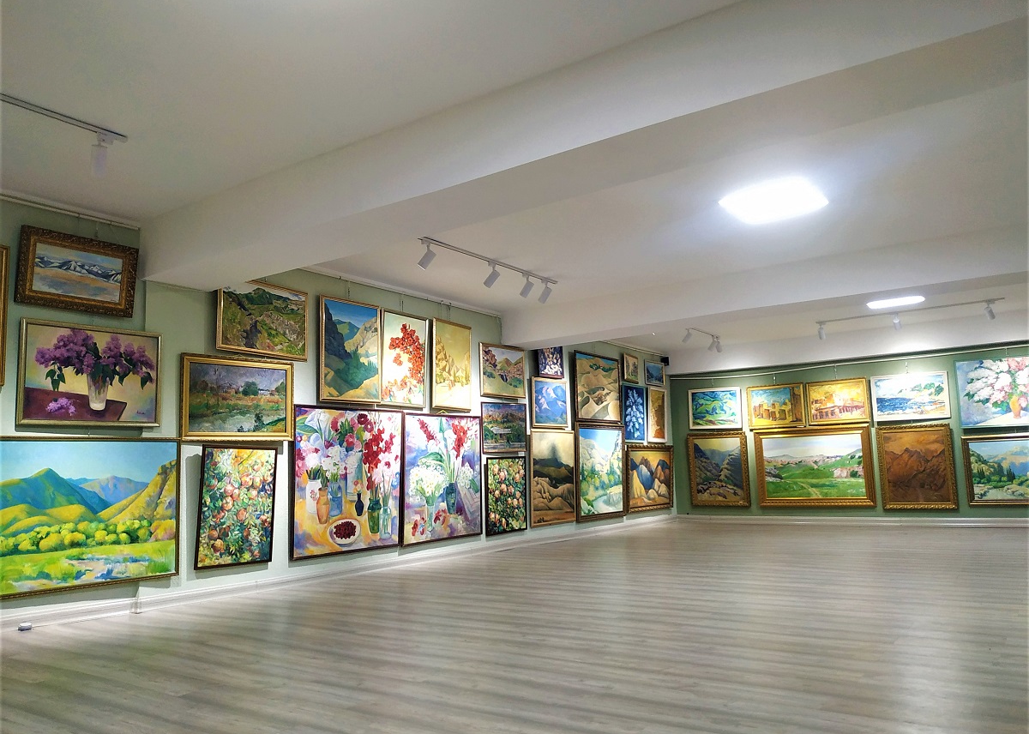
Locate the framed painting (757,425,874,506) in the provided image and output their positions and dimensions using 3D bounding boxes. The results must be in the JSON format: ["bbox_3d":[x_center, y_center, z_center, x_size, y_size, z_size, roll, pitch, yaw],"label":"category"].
[{"bbox_3d":[4.454,1.501,10.653,1.623,1.160,0.065,-8,-9,37],"label":"framed painting"}]

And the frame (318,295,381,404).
[{"bbox_3d":[-1.698,-0.153,7.374,0.050,1.050,0.787,-7,-9,37],"label":"frame"}]

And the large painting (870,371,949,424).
[{"bbox_3d":[5.880,0.447,10.605,1.000,0.674,0.050,-6,-7,32],"label":"large painting"}]

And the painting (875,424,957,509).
[{"bbox_3d":[5.533,1.382,9.826,0.886,1.135,0.060,-8,-9,37],"label":"painting"}]

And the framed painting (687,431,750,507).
[{"bbox_3d":[3.434,1.711,11.975,0.963,1.217,0.070,-7,-7,32],"label":"framed painting"}]

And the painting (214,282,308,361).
[{"bbox_3d":[-2.326,-0.436,6.611,0.050,0.670,0.924,-8,-11,37],"label":"painting"}]

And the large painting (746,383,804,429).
[{"bbox_3d":[4.262,0.645,11.611,0.869,0.703,0.050,-7,-8,32],"label":"large painting"}]

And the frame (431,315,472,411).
[{"bbox_3d":[-0.687,-0.013,7.934,0.040,0.971,0.580,-6,-9,37],"label":"frame"}]

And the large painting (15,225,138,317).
[{"bbox_3d":[-3.275,-0.695,5.357,0.070,0.552,0.797,-1,-6,38],"label":"large painting"}]

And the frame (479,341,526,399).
[{"bbox_3d":[-0.159,0.070,9.343,0.050,0.666,0.942,-7,-9,37],"label":"frame"}]

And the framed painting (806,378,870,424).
[{"bbox_3d":[4.769,0.519,10.540,0.833,0.638,0.050,-8,-9,37],"label":"framed painting"}]

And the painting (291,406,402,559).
[{"bbox_3d":[-1.518,1.052,6.656,0.040,1.330,1.254,-6,-9,37],"label":"painting"}]

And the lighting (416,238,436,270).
[{"bbox_3d":[-0.729,-0.932,5.918,0.150,0.240,0.080,-4,-8,16],"label":"lighting"}]

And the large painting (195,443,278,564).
[{"bbox_3d":[-2.221,1.114,5.740,0.035,0.948,0.640,-6,-9,37],"label":"large painting"}]

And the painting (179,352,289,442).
[{"bbox_3d":[-2.438,0.291,6.319,0.060,0.724,1.076,-8,-9,37],"label":"painting"}]

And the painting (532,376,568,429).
[{"bbox_3d":[0.496,0.516,10.117,0.050,0.672,0.858,-7,-9,37],"label":"painting"}]

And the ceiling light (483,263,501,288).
[{"bbox_3d":[-0.235,-0.920,7.159,0.170,0.250,0.080,-8,-10,37],"label":"ceiling light"}]

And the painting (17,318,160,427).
[{"bbox_3d":[-2.932,0.063,4.992,0.045,0.703,0.900,-6,-9,37],"label":"painting"}]

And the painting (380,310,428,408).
[{"bbox_3d":[-1.135,-0.074,7.361,0.040,0.964,0.634,-6,-9,37],"label":"painting"}]

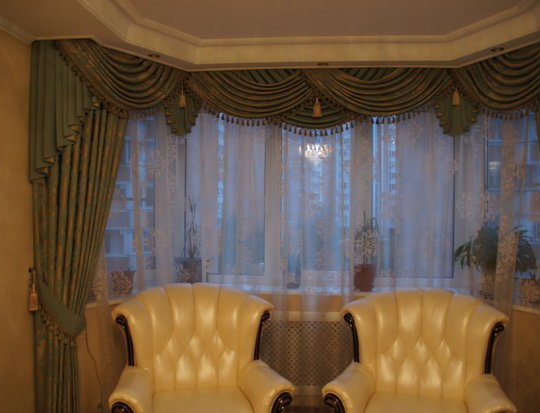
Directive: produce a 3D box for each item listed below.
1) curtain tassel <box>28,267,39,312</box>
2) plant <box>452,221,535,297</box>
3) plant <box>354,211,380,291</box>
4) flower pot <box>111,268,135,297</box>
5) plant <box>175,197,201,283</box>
[{"bbox_3d":[-1.397,0.490,3.050,0.060,0.270,0.060,0,0,5],"label":"curtain tassel"},{"bbox_3d":[1.665,0.400,3.830,0.600,0.560,0.530,0,0,5],"label":"plant"},{"bbox_3d":[0.782,0.355,4.140,0.205,0.640,0.200,0,0,5],"label":"plant"},{"bbox_3d":[-1.084,0.565,3.810,0.172,0.185,0.172,0,0,0],"label":"flower pot"},{"bbox_3d":[-0.663,0.297,4.200,0.220,0.740,0.210,0,0,5],"label":"plant"}]

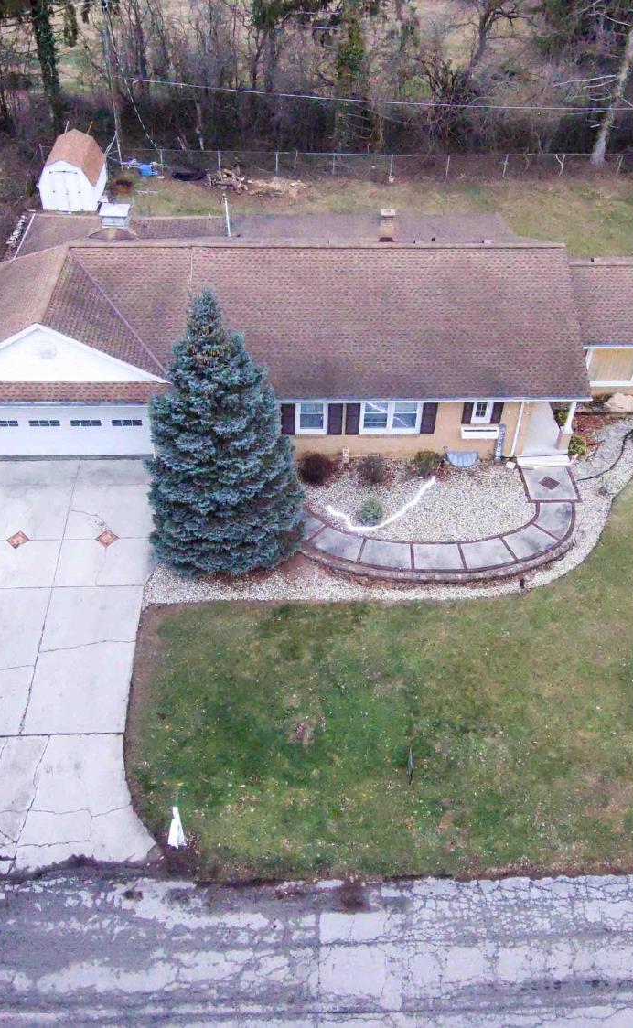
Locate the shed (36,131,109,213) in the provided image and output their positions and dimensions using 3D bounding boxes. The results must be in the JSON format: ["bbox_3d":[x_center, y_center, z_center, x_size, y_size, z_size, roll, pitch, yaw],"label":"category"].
[{"bbox_3d":[-11.526,-16.318,39.487,2.550,2.360,4.100,-1,41,-3],"label":"shed"}]

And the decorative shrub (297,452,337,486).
[{"bbox_3d":[0.013,-1.282,23.883,1.100,0.900,1.080,-1,41,-3],"label":"decorative shrub"}]

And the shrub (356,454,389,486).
[{"bbox_3d":[1.604,-1.257,23.919,0.950,0.900,0.950,-1,41,-3],"label":"shrub"}]

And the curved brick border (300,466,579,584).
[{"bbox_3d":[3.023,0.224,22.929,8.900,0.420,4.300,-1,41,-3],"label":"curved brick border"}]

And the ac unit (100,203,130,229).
[{"bbox_3d":[-6.923,-10.277,28.605,0.950,0.650,1.000,-1,41,-3],"label":"ac unit"}]

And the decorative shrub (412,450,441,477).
[{"bbox_3d":[3.216,-1.490,24.371,0.880,0.750,0.880,-1,41,-3],"label":"decorative shrub"}]

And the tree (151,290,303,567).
[{"bbox_3d":[-2.398,-2.258,20.395,4.150,6.900,4.150,-1,41,-3],"label":"tree"}]

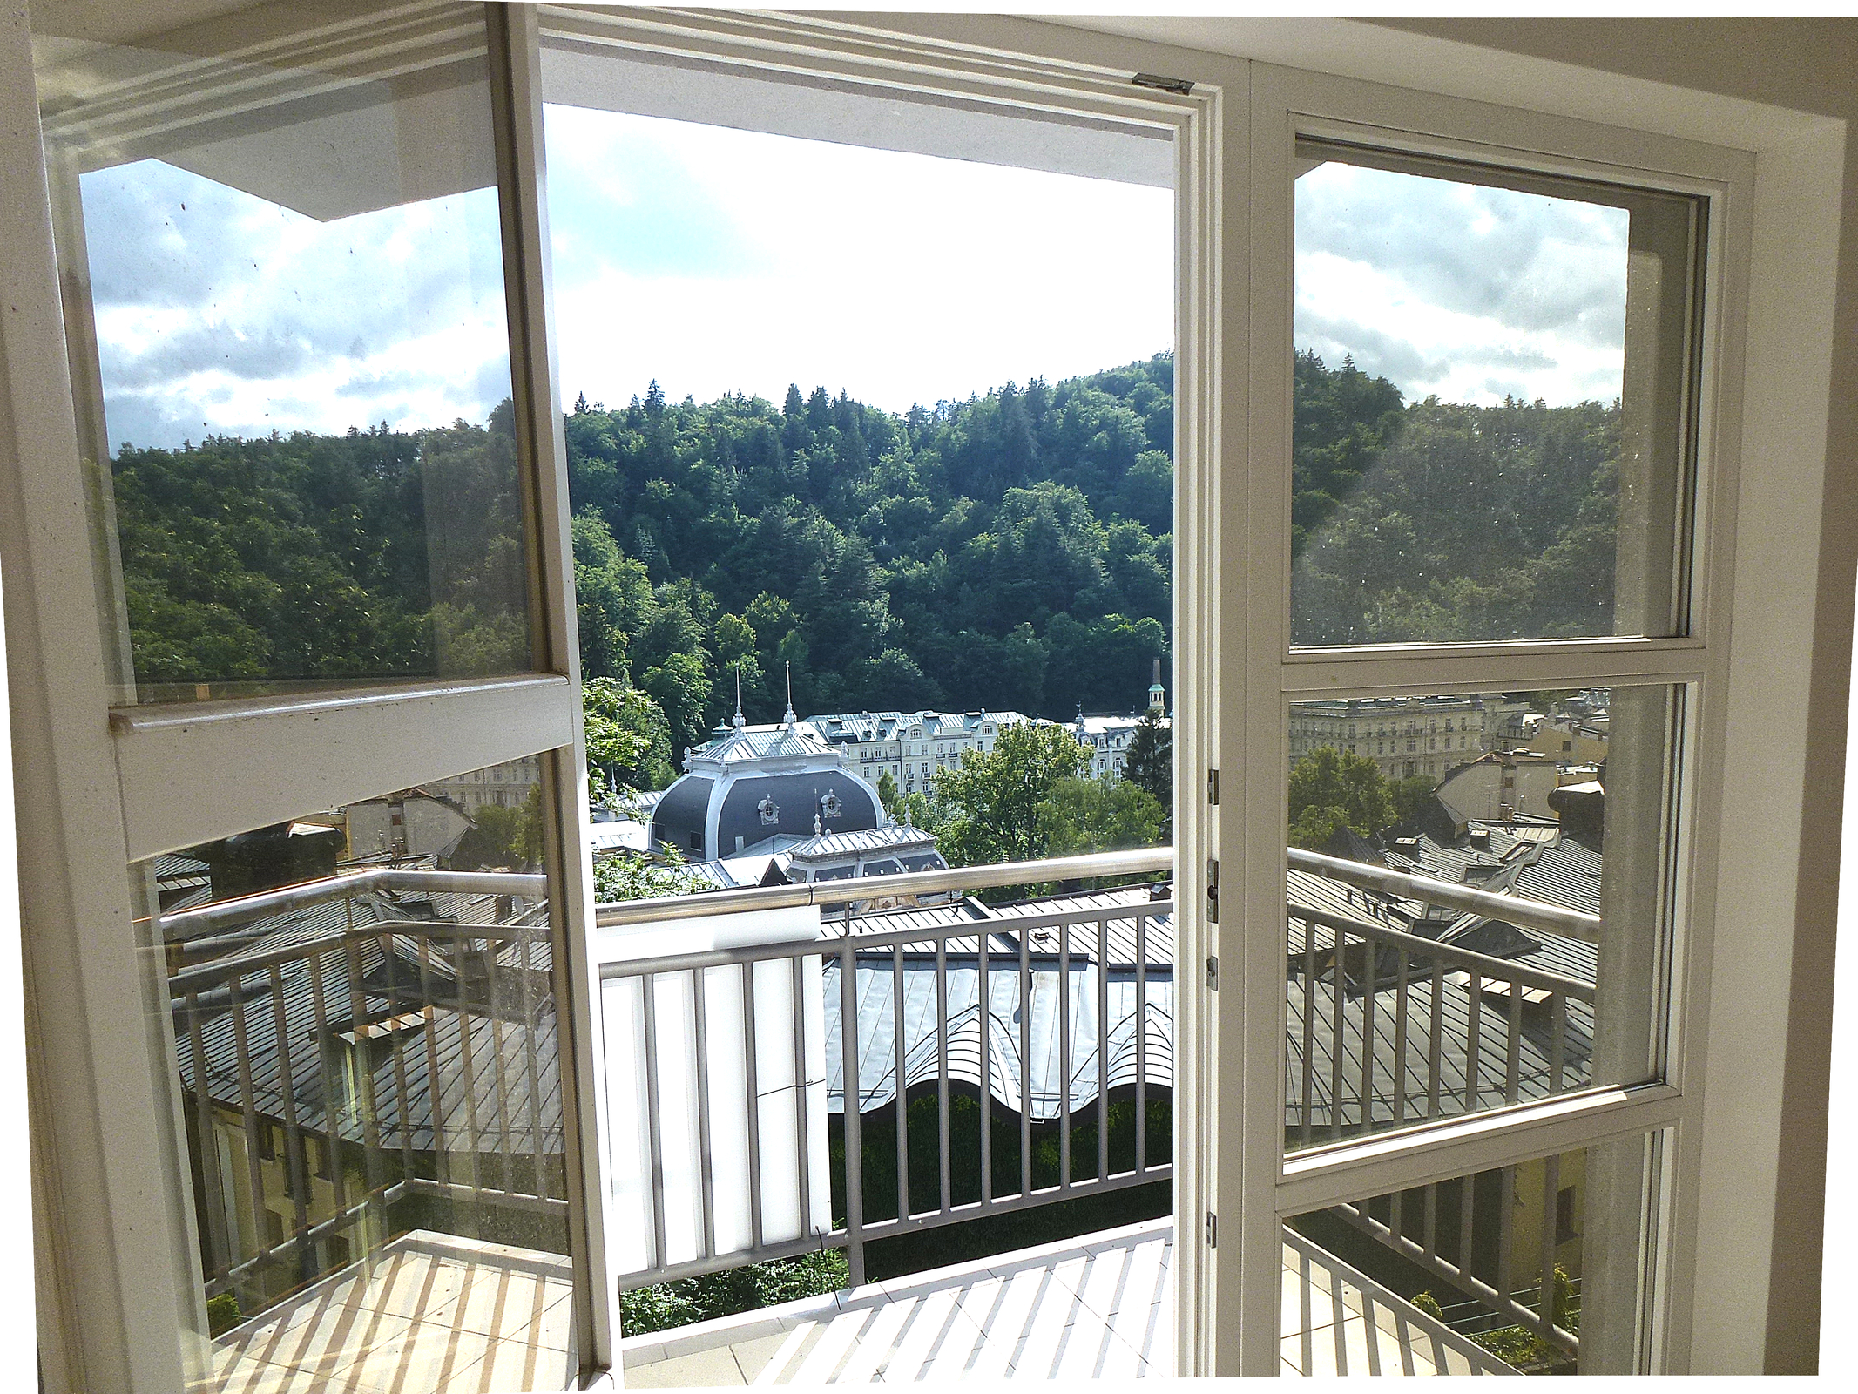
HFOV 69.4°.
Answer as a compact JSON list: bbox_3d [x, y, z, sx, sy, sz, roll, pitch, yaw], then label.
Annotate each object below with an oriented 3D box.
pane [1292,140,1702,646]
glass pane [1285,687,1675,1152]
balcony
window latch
[{"bbox_3d":[0.844,-0.415,1.950,0.786,0.673,0.030,-3,6,-24],"label":"pane"},{"bbox_3d":[0.854,0.316,2.017,0.782,0.652,0.030,-3,6,-24],"label":"glass pane"},{"bbox_3d":[-0.011,1.032,2.705,2.660,1.063,1.380,-3,6,-24],"label":"balcony"},{"bbox_3d":[0.290,-0.757,1.654,0.083,0.016,0.028,-3,6,-24],"label":"window latch"}]

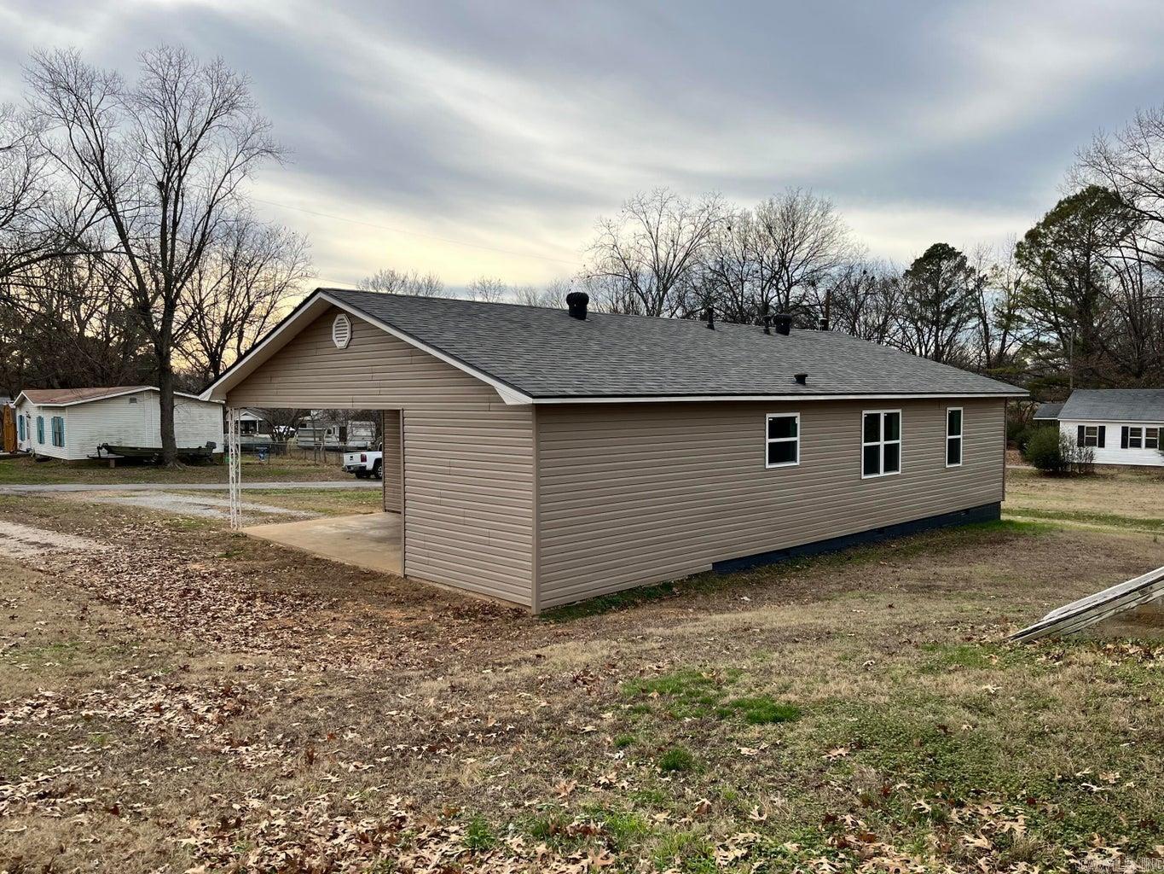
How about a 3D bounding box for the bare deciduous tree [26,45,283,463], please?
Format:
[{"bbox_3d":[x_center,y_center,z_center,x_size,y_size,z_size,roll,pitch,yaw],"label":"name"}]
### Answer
[{"bbox_3d":[-20.286,-8.653,41.500,12.220,19.880,11.500,-2,3,-26],"label":"bare deciduous tree"}]

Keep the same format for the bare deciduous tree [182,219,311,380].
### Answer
[{"bbox_3d":[-23.442,-7.083,61.000,9.010,16.220,9.000,-1,3,-21],"label":"bare deciduous tree"}]

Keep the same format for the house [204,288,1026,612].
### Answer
[{"bbox_3d":[1.398,-0.354,19.637,15.550,4.750,10.780,-3,4,-43],"label":"house"}]

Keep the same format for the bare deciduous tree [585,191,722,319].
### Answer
[{"bbox_3d":[4.514,-7.258,56.000,9.200,17.470,9.000,0,3,5],"label":"bare deciduous tree"}]

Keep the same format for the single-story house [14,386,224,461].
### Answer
[{"bbox_3d":[-26.265,-0.915,49.391,8.090,3.640,12.090,-3,4,-43],"label":"single-story house"}]

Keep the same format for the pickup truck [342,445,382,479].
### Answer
[{"bbox_3d":[-10.057,1.190,48.185,2.030,1.880,5.800,2,4,41],"label":"pickup truck"}]

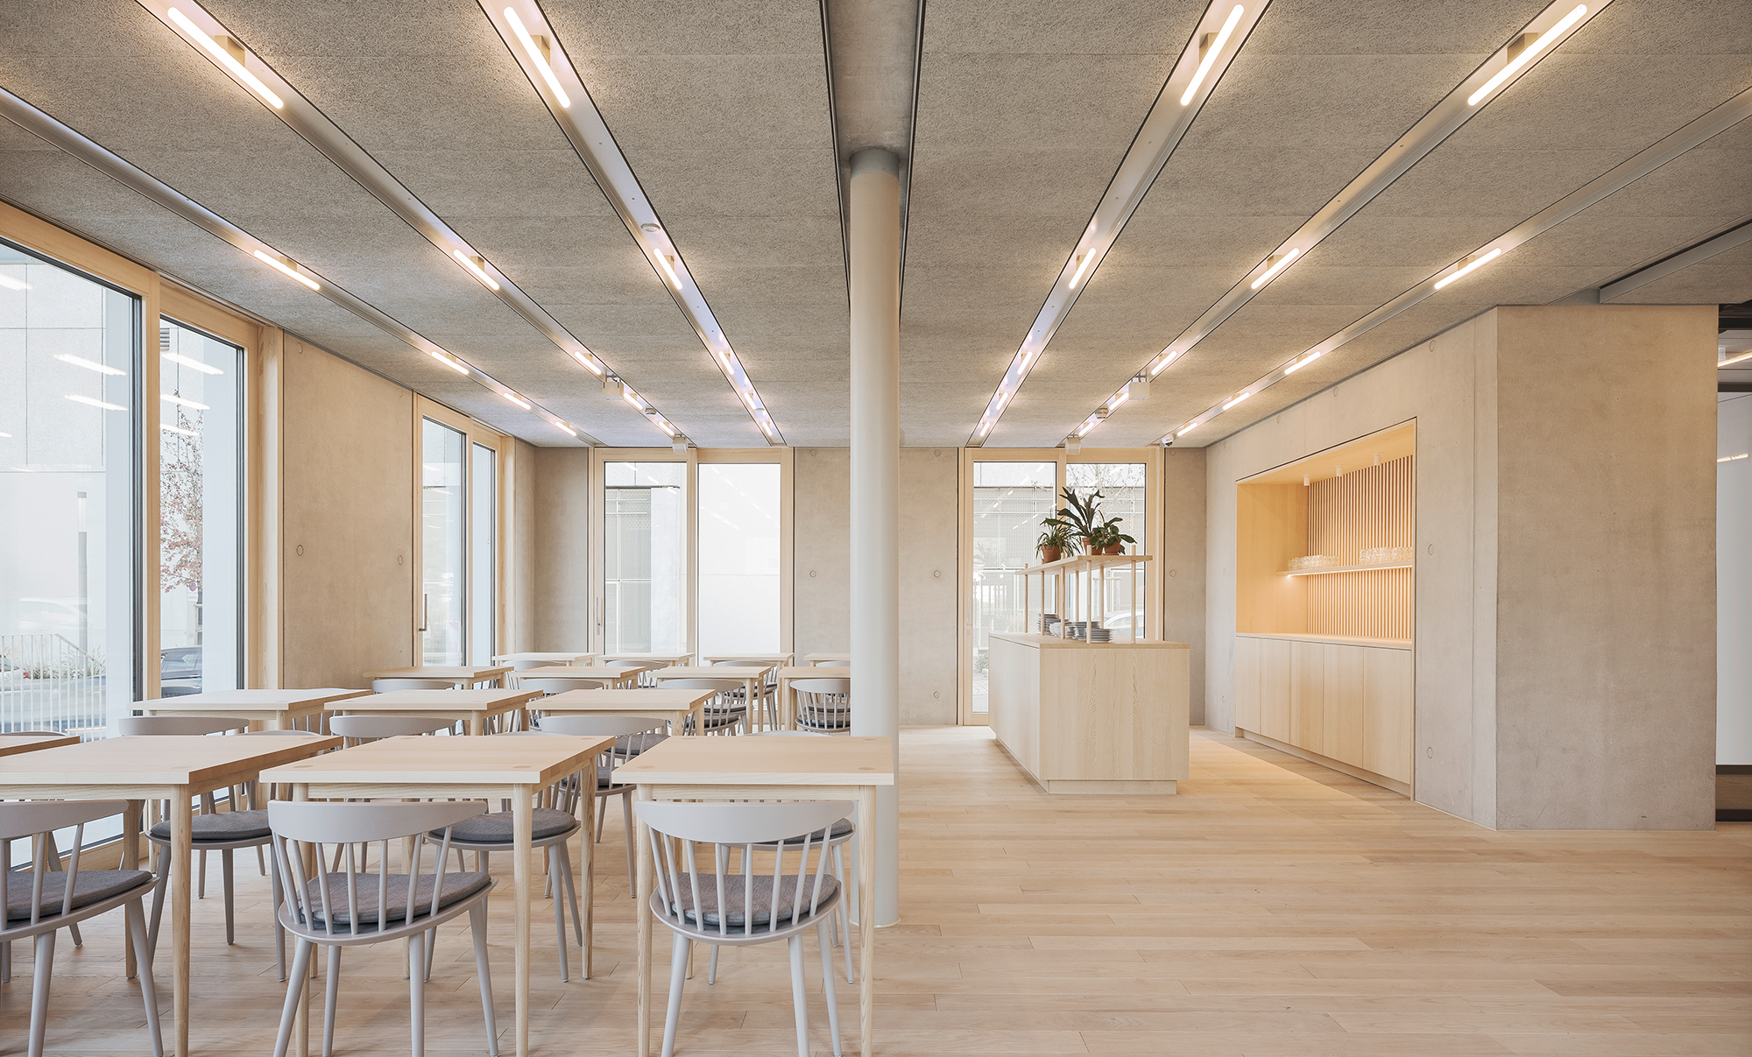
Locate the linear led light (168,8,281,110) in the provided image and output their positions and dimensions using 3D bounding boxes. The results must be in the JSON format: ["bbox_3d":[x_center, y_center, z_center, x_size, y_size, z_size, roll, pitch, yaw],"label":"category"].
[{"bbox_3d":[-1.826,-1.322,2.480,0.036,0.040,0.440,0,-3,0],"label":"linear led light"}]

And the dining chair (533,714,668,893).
[{"bbox_3d":[-1.115,1.123,3.640,0.520,0.735,0.450,0,-3,0],"label":"dining chair"}]

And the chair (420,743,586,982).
[{"bbox_3d":[-1.185,1.053,2.860,0.520,0.735,0.450,0,-3,0],"label":"chair"}]

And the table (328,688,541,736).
[{"bbox_3d":[-1.997,1.149,4.030,0.700,0.750,0.620,0,-3,0],"label":"table"}]

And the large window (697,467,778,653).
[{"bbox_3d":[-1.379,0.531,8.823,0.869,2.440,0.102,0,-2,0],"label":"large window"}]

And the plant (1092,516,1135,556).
[{"bbox_3d":[1.532,0.051,5.650,0.280,0.260,0.260,0,-3,0],"label":"plant"}]

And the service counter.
[{"bbox_3d":[1.460,1.287,6.580,0.915,0.935,2.430,0,-3,0],"label":"service counter"}]

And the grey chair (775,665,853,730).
[{"bbox_3d":[-0.281,1.290,5.386,0.500,0.745,0.510,0,-4,0],"label":"grey chair"}]

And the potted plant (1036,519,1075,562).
[{"bbox_3d":[1.394,0.095,6.783,0.296,0.342,0.286,0,-4,0],"label":"potted plant"}]

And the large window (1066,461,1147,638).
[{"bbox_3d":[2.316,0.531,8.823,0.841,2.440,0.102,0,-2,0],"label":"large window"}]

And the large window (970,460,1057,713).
[{"bbox_3d":[1.351,0.571,8.600,0.860,2.490,0.090,0,-3,0],"label":"large window"}]

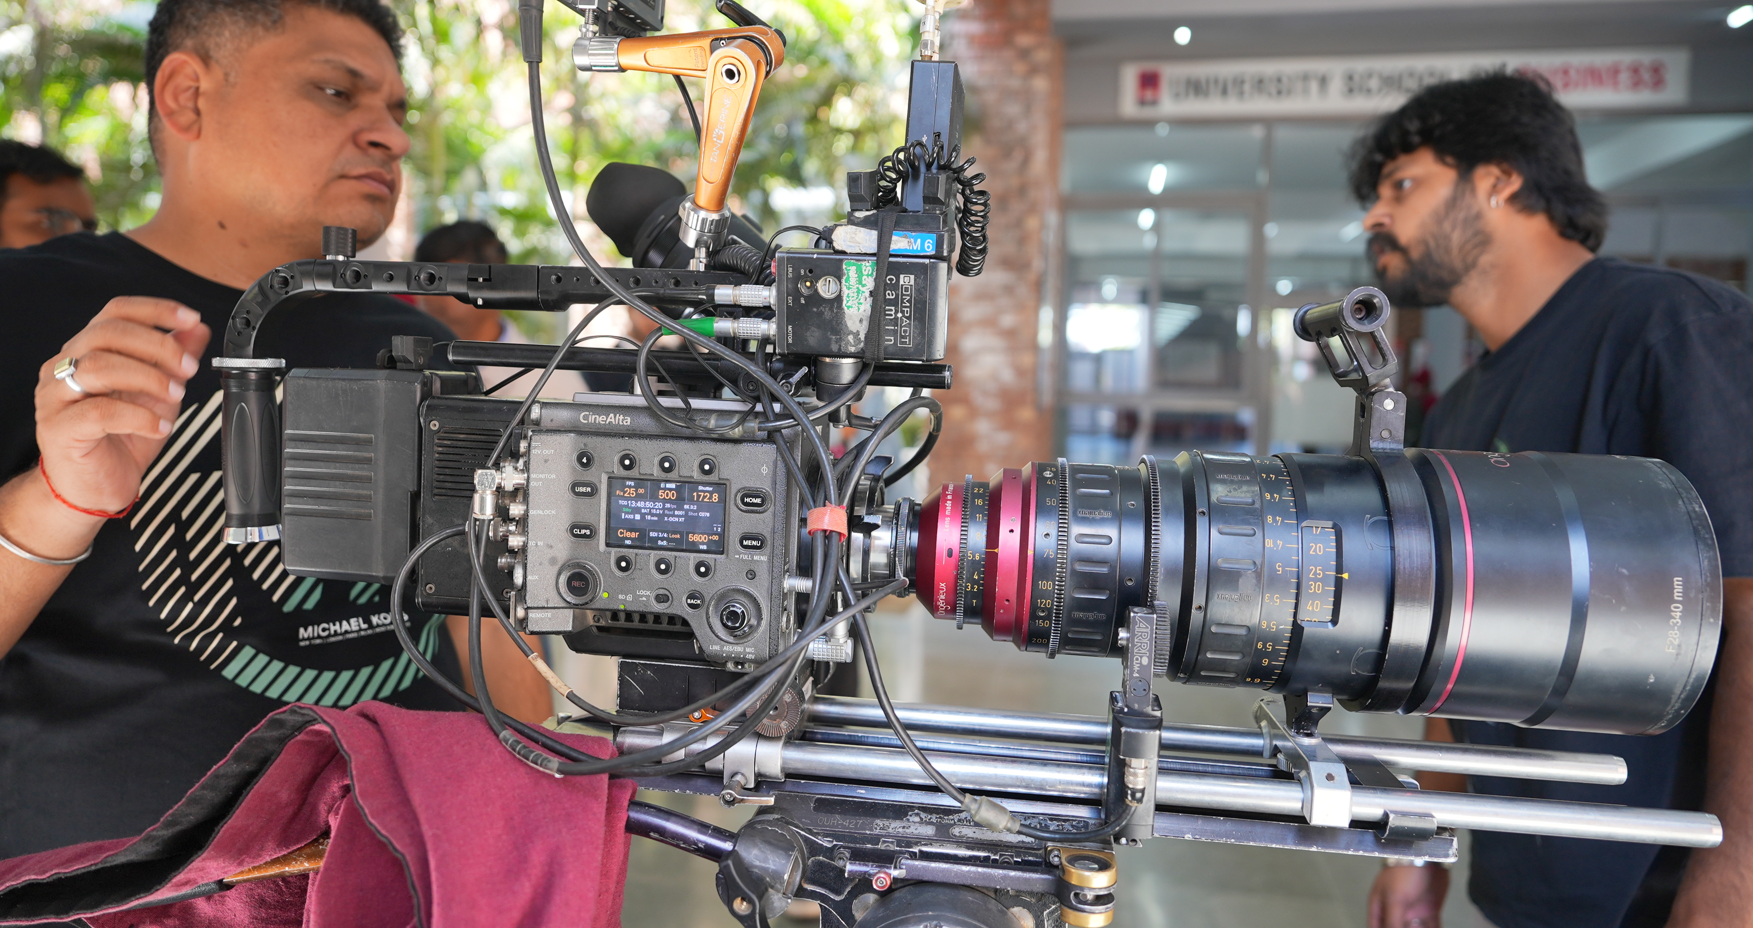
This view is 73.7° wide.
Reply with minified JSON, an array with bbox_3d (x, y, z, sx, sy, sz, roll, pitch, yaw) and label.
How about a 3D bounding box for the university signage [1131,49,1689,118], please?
[{"bbox_3d":[2.883,-2.098,6.455,3.030,0.305,0.060,1,5,7],"label":"university signage"}]

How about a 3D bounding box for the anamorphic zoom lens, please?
[{"bbox_3d":[0.232,0.066,0.711,0.437,0.162,0.162,3,4,6],"label":"anamorphic zoom lens"}]

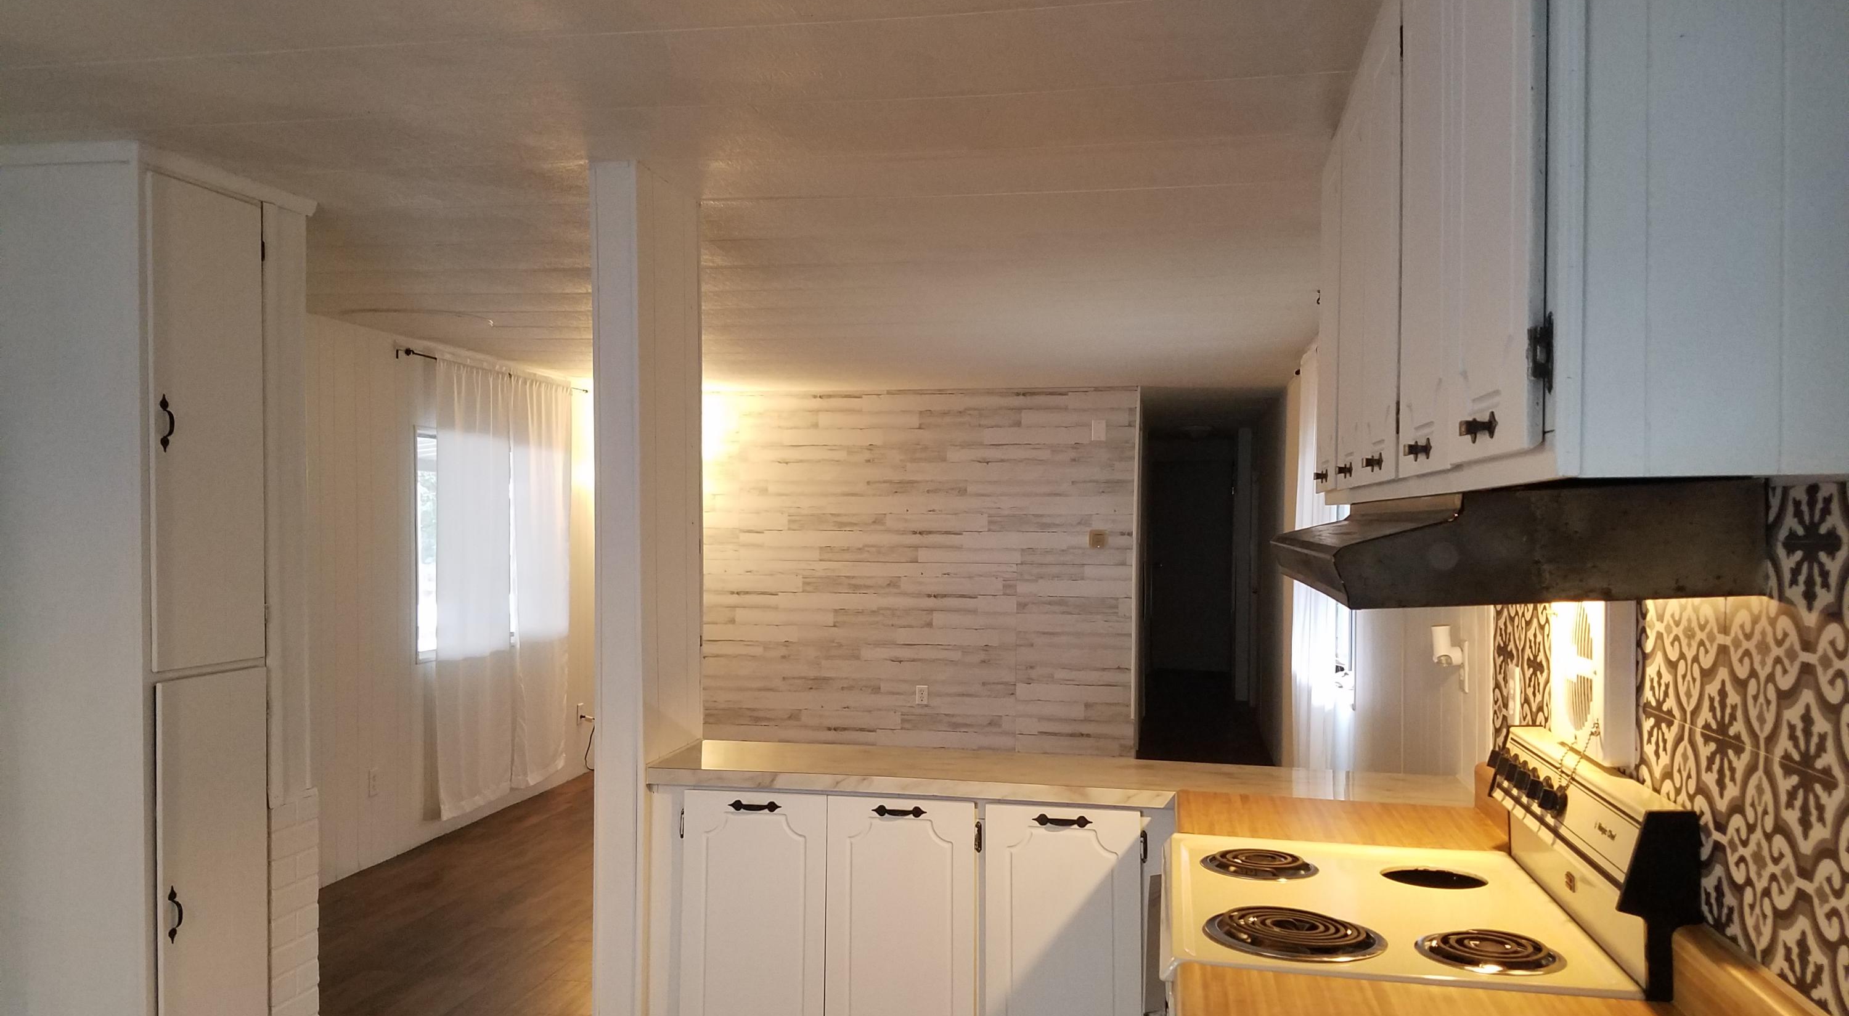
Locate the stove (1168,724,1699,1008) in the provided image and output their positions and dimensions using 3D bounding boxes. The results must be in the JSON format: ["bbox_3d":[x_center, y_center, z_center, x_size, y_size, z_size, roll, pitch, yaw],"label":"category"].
[{"bbox_3d":[0.712,0.953,2.209,0.688,1.131,0.764,0,0,10],"label":"stove"}]

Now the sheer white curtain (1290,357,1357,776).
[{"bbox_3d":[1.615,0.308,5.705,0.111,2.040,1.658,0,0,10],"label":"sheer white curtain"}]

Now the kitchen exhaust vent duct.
[{"bbox_3d":[0.810,0.049,2.131,0.472,0.143,1.085,0,0,10],"label":"kitchen exhaust vent duct"}]

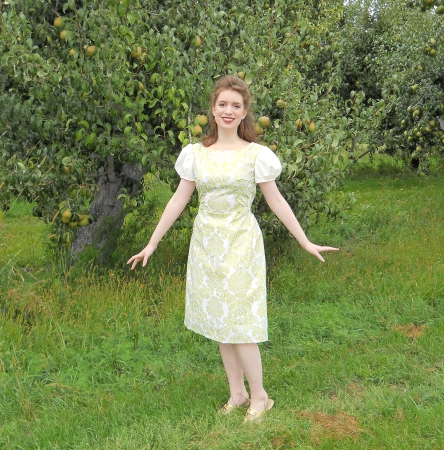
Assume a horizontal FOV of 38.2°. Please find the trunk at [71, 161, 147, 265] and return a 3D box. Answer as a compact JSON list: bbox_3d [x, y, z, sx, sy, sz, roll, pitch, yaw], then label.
[{"bbox_3d":[-1.010,-0.090,5.650,0.600,0.920,0.480,0,10,0],"label":"trunk"}]

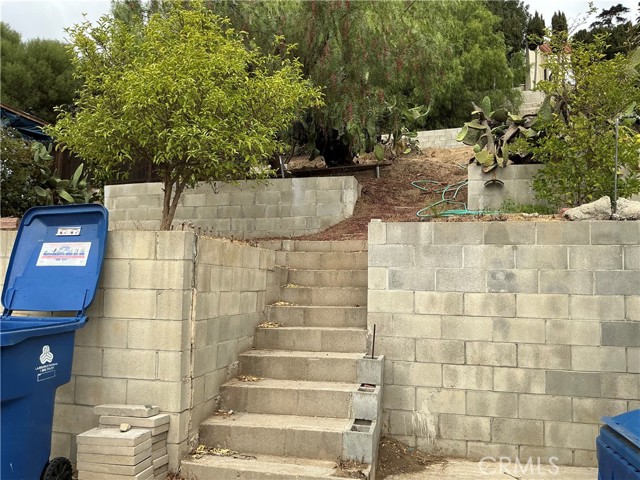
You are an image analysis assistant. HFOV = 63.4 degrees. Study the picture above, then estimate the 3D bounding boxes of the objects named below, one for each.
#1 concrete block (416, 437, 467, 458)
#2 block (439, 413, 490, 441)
[{"bbox_3d":[1.020,1.743,4.349,0.405,0.197,0.170,0,-6,11],"label":"concrete block"},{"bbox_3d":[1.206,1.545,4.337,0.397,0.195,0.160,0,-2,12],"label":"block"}]

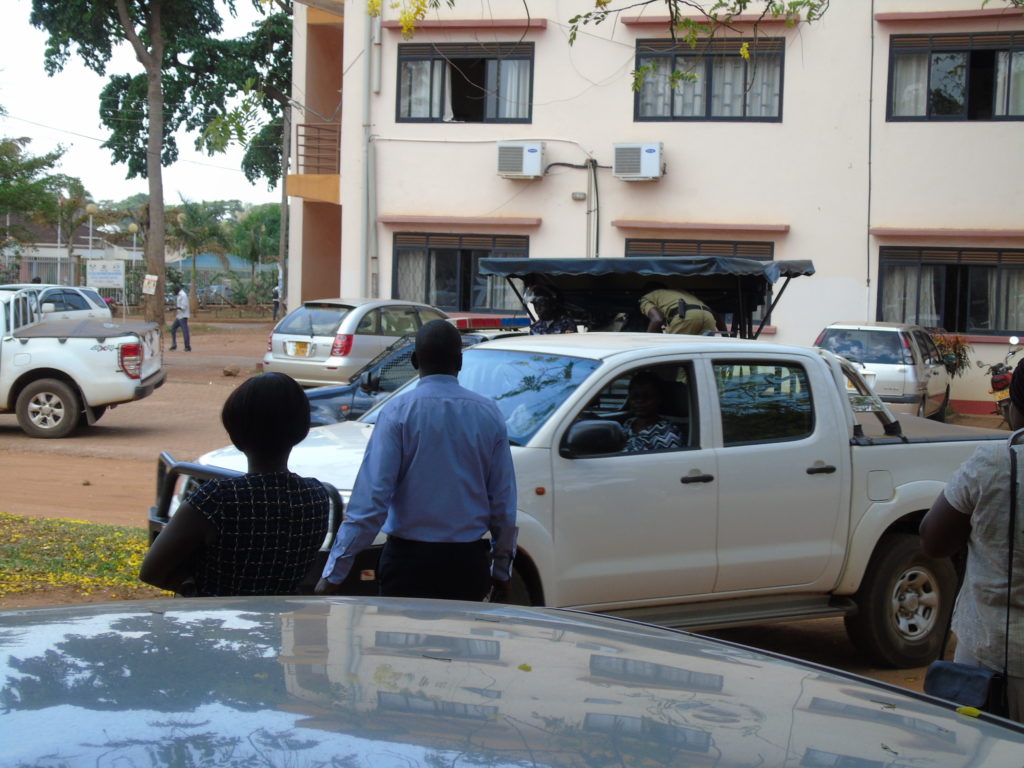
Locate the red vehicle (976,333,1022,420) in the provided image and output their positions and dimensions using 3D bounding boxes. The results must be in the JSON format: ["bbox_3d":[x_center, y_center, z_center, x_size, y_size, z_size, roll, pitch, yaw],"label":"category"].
[{"bbox_3d":[6.609,0.036,24.863,0.750,1.180,1.950,2,4,10],"label":"red vehicle"}]

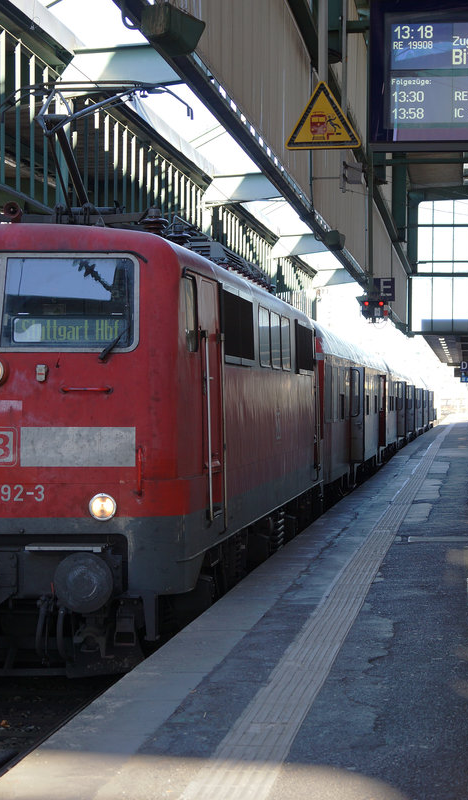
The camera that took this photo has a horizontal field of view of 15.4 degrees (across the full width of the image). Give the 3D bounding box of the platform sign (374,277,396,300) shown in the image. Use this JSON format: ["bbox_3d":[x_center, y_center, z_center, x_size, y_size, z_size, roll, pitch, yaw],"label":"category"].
[{"bbox_3d":[3.480,-2.555,40.000,0.500,0.520,0.100,0,0,7],"label":"platform sign"}]

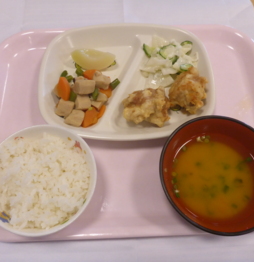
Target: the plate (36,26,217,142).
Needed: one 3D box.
[{"bbox_3d":[-0.002,-0.067,0.385,0.233,0.027,0.188,-2,64,-1],"label":"plate"}]

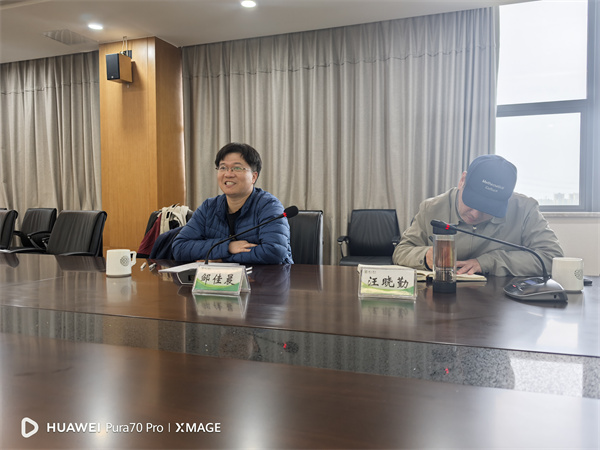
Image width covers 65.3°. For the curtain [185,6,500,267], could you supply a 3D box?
[{"bbox_3d":[0.285,-0.724,5.415,3.660,3.000,0.180,1,2,18],"label":"curtain"}]

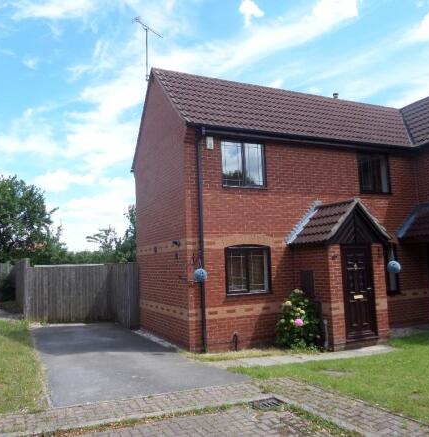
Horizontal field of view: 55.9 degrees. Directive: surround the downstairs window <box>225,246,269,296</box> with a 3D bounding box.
[{"bbox_3d":[0.772,1.156,9.282,1.160,1.130,0.100,0,-6,-23],"label":"downstairs window"}]

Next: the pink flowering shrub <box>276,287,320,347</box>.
[{"bbox_3d":[1.753,2.225,8.966,0.920,1.200,0.820,0,-6,-23],"label":"pink flowering shrub"}]

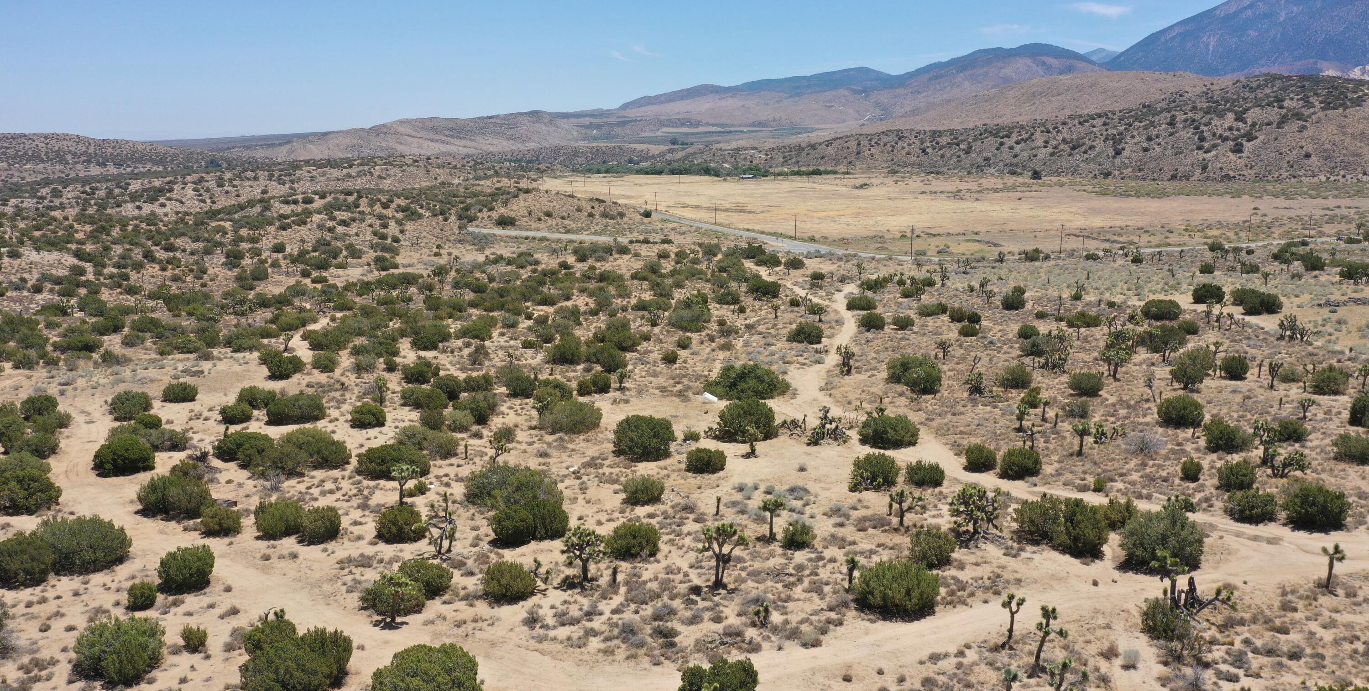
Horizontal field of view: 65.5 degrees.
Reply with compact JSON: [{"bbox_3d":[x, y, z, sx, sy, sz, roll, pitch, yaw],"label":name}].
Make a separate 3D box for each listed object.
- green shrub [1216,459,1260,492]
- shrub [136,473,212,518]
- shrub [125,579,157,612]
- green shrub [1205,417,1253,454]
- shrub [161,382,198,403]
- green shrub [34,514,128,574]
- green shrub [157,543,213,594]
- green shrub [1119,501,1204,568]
[{"bbox_3d":[48.701,11.340,93.713,3.157,2.713,2.999,6,13,28],"label":"green shrub"},{"bbox_3d":[-37.270,10.930,77.690,4.930,3.150,4.430,-6,12,-26],"label":"shrub"},{"bbox_3d":[-34.613,15.981,67.976,1.744,1.924,1.657,-6,13,-28],"label":"shrub"},{"bbox_3d":[46.720,7.572,91.371,3.830,2.660,3.440,6,13,27],"label":"green shrub"},{"bbox_3d":[-60.481,5.632,127.593,4.036,2.229,3.633,-5,12,-25],"label":"shrub"},{"bbox_3d":[-37.770,12.342,66.838,5.310,2.830,4.250,-7,13,-30],"label":"green shrub"},{"bbox_3d":[-33.339,14.932,71.337,3.356,2.901,3.189,-6,13,-26],"label":"green shrub"},{"bbox_3d":[32.510,12.965,72.669,5.254,4.042,4.991,4,13,25],"label":"green shrub"}]

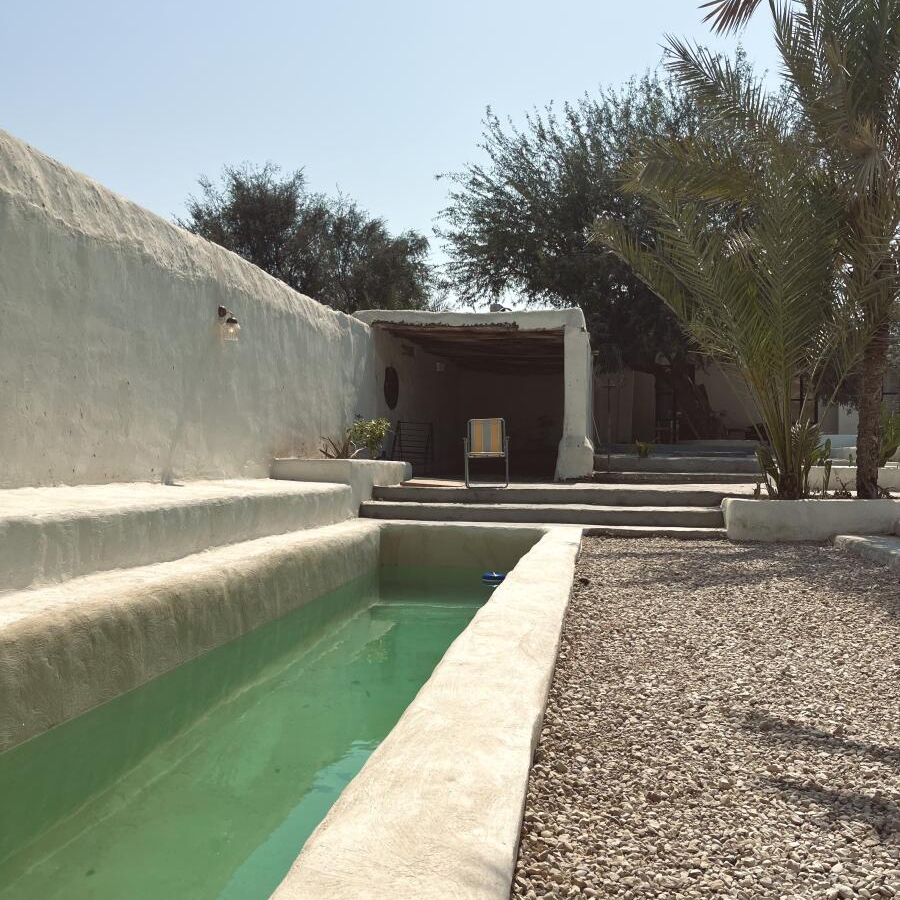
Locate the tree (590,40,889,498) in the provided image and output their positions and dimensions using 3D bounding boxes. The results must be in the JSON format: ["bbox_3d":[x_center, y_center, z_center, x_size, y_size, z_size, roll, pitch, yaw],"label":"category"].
[{"bbox_3d":[2.730,-1.700,8.500,2.800,4.350,2.700,0,-1,0],"label":"tree"}]

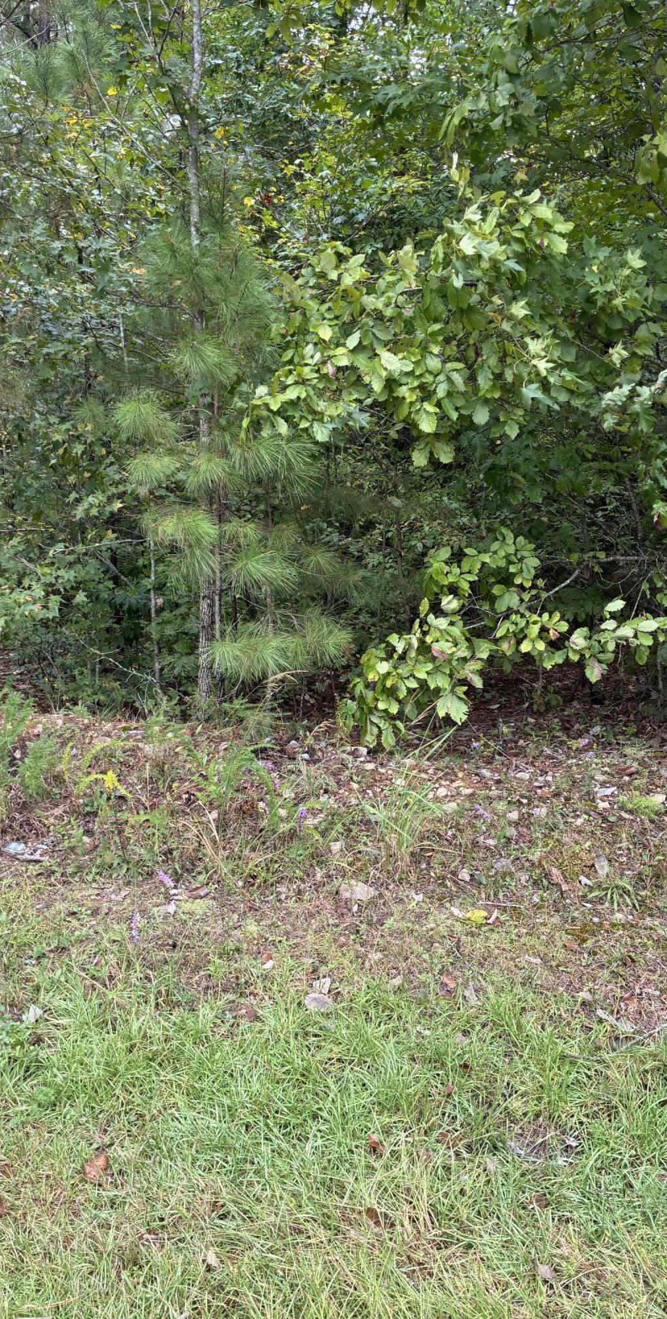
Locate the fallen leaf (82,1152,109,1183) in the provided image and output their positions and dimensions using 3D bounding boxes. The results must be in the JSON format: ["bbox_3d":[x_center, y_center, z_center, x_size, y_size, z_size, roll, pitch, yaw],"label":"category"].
[{"bbox_3d":[-0.589,1.258,2.450,0.055,0.027,0.088,3,9,18],"label":"fallen leaf"}]

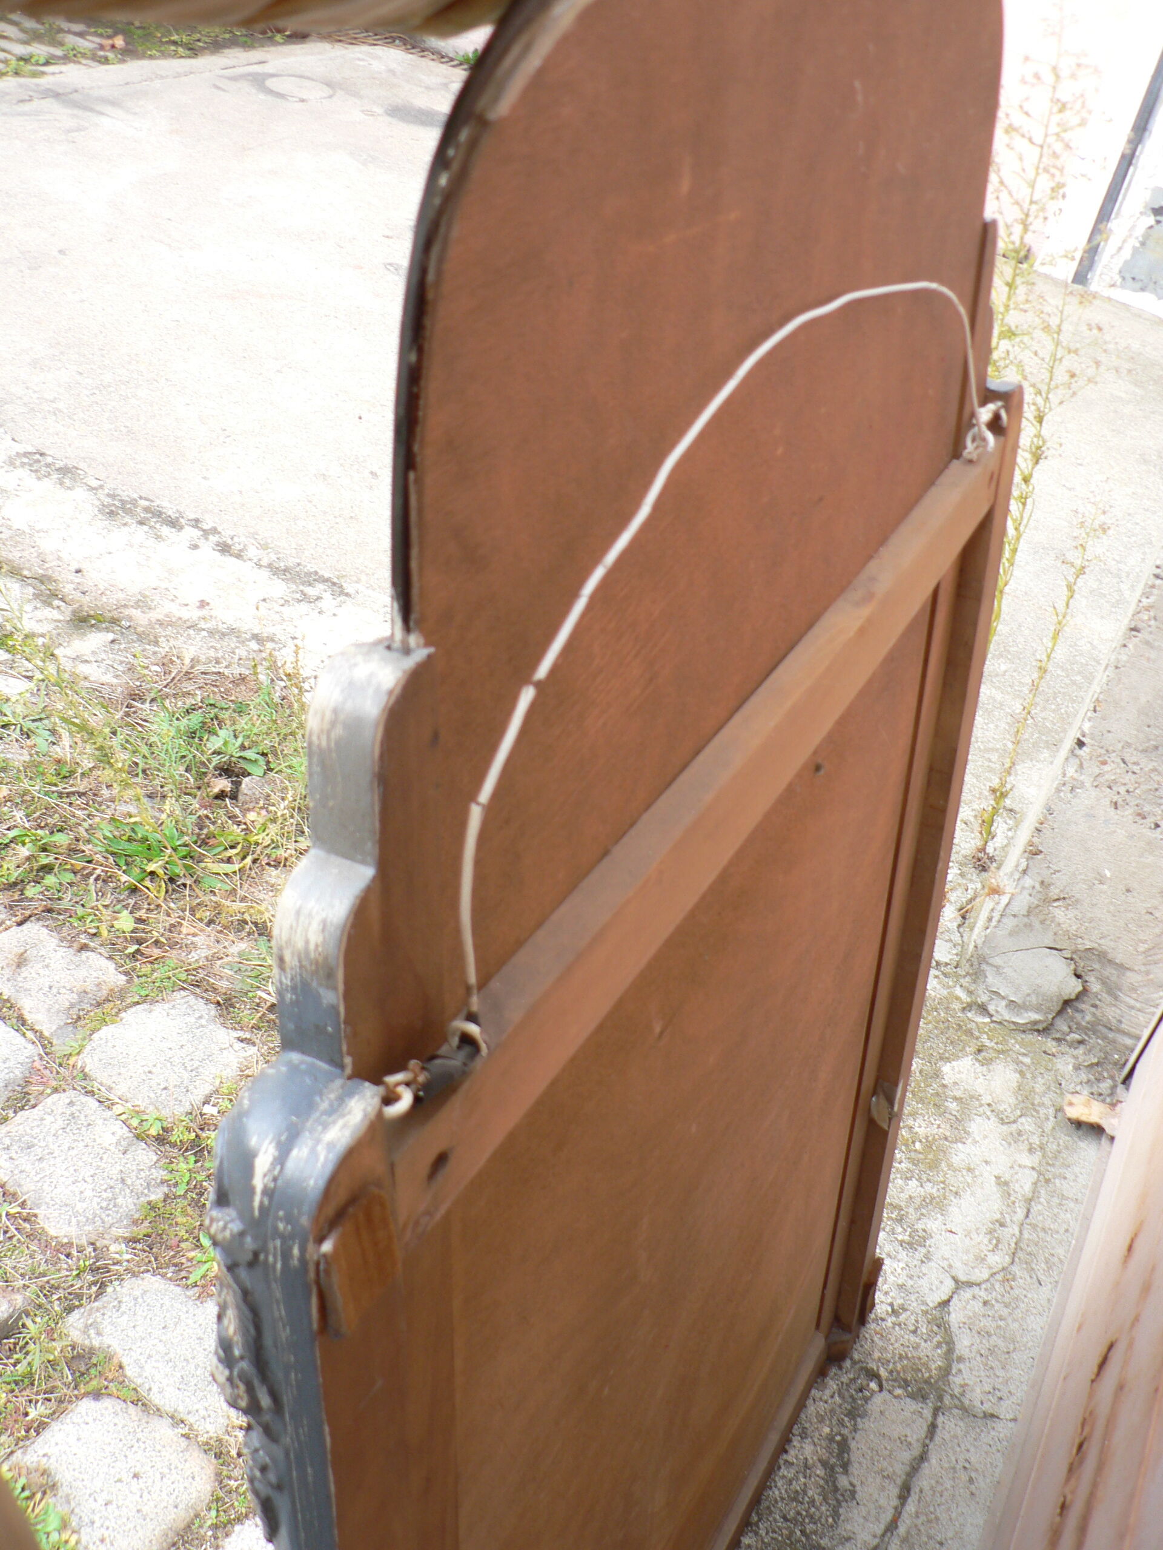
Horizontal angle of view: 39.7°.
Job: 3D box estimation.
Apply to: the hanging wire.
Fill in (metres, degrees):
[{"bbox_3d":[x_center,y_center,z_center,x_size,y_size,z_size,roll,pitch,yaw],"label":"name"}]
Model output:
[{"bbox_3d":[0.100,-0.125,0.692,0.025,0.158,0.594,17,36,22],"label":"hanging wire"}]

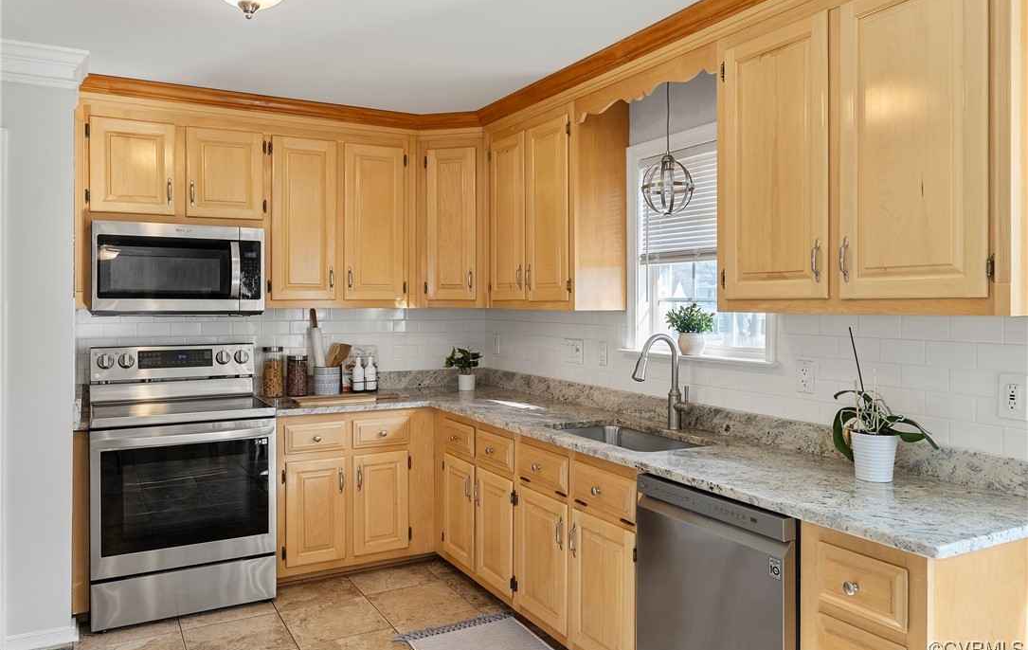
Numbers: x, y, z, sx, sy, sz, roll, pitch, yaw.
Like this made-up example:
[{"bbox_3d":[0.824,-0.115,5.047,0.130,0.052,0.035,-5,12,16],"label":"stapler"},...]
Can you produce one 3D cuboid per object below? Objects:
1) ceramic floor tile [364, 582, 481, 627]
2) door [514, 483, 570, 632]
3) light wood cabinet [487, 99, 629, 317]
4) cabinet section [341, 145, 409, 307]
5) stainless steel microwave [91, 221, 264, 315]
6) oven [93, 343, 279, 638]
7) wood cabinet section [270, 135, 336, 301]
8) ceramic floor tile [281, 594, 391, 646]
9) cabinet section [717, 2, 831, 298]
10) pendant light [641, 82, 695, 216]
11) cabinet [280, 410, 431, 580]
[{"bbox_3d":[-0.448,1.318,3.518,0.406,0.010,0.406,-1,2,-29],"label":"ceramic floor tile"},{"bbox_3d":[0.112,0.922,2.972,0.030,0.495,0.382,-1,1,-29],"label":"door"},{"bbox_3d":[0.180,-0.548,3.803,0.315,0.940,0.882,-1,2,-29],"label":"light wood cabinet"},{"bbox_3d":[-0.820,-0.557,4.165,0.334,0.840,0.250,-1,1,-29],"label":"cabinet section"},{"bbox_3d":[-1.673,-0.266,3.718,0.756,0.433,0.410,-1,2,-29],"label":"stainless steel microwave"},{"bbox_3d":[-1.607,0.710,3.597,0.762,1.194,0.695,-1,2,-29],"label":"oven"},{"bbox_3d":[-1.151,-0.553,3.979,0.333,0.838,0.250,-1,1,-29],"label":"wood cabinet section"},{"bbox_3d":[-0.802,1.322,3.321,0.406,0.010,0.406,-1,2,-29],"label":"ceramic floor tile"},{"bbox_3d":[0.909,-0.492,2.373,0.250,0.834,0.405,-1,1,-29],"label":"cabinet section"},{"bbox_3d":[0.627,-0.743,3.011,0.214,0.595,0.214,0,2,0],"label":"pendant light"},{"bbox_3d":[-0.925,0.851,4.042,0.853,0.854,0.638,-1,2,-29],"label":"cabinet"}]

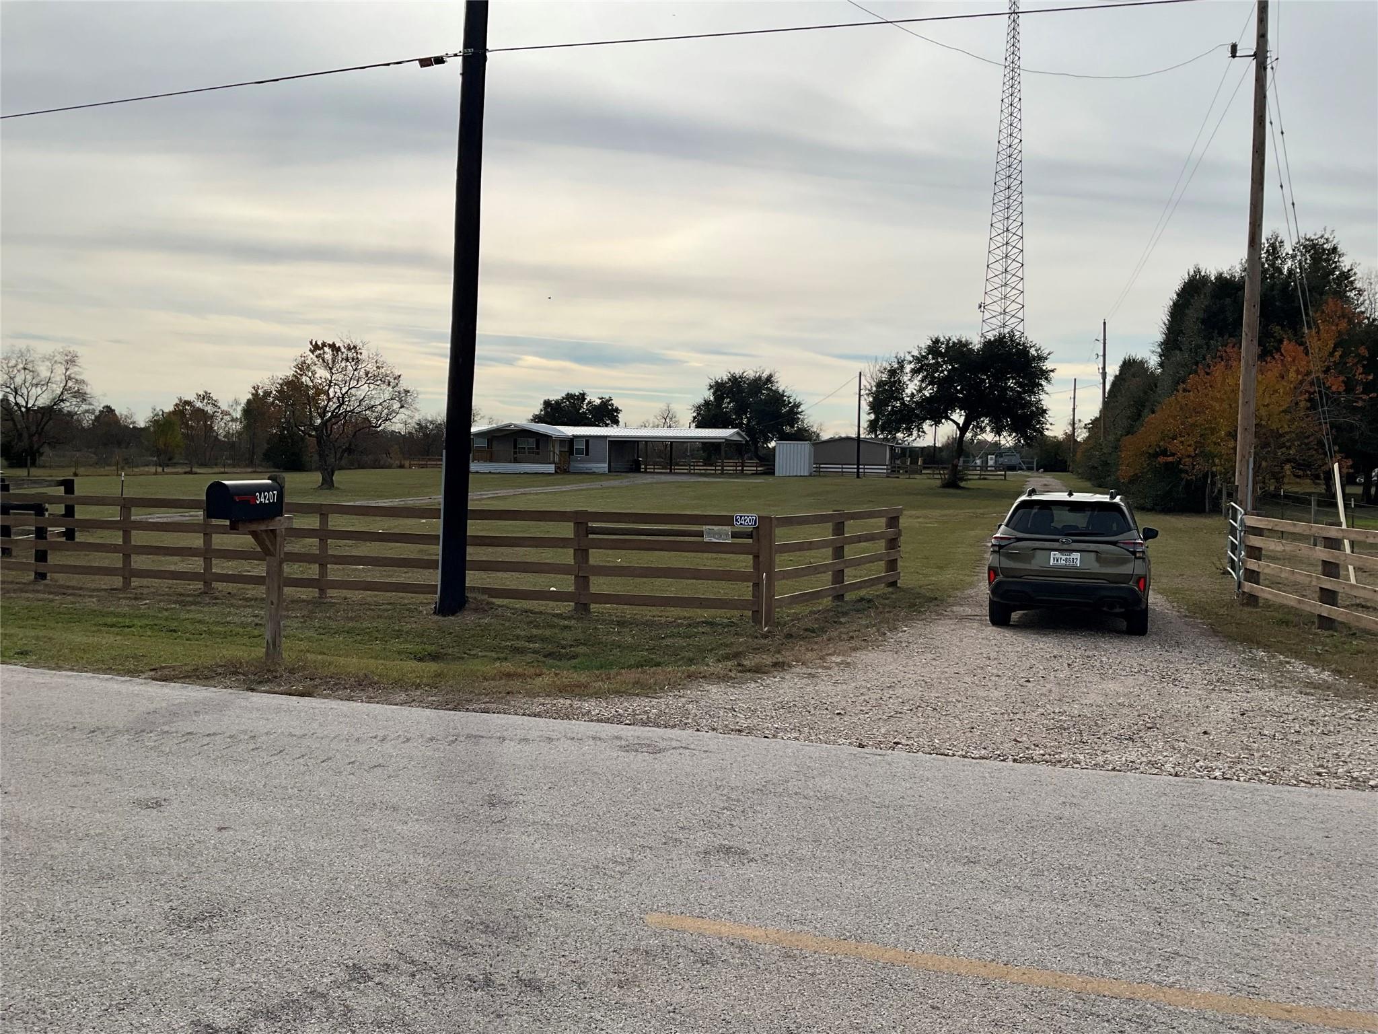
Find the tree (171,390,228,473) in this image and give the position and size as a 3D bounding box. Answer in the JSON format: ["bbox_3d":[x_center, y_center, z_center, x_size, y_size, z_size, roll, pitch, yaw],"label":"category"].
[{"bbox_3d":[-40.405,-7.015,95.181,4.700,6.800,4.700,1,3,0],"label":"tree"}]

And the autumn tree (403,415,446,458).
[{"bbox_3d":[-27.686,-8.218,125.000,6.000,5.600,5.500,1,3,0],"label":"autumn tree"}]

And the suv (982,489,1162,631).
[{"bbox_3d":[5.100,0.456,15.300,1.860,1.710,4.650,2,3,21],"label":"suv"}]

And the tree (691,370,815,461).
[{"bbox_3d":[7.655,-11.886,142.331,14.600,12.400,14.000,1,3,0],"label":"tree"}]

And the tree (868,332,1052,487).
[{"bbox_3d":[17.825,-7.088,76.000,11.800,9.900,11.000,1,3,0],"label":"tree"}]

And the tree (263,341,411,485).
[{"bbox_3d":[-16.593,-4.975,55.000,7.000,7.100,6.600,1,3,0],"label":"tree"}]

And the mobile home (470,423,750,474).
[{"bbox_3d":[-7.463,-6.035,101.532,23.900,4.300,9.500,2,3,16],"label":"mobile home"}]

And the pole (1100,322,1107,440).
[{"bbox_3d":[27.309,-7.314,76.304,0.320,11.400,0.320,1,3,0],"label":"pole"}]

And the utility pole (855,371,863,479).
[{"bbox_3d":[16.287,-8.781,110.271,0.280,10.150,0.280,1,3,0],"label":"utility pole"}]

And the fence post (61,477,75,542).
[{"bbox_3d":[-11.378,-0.109,21.200,0.145,1.200,0.145,2,3,16],"label":"fence post"}]

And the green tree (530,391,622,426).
[{"bbox_3d":[-13.846,-10.368,140.259,10.800,9.700,10.500,1,3,0],"label":"green tree"}]

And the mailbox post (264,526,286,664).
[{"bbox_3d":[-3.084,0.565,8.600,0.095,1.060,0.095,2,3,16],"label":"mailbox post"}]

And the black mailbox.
[{"bbox_3d":[-3.356,-0.134,8.745,0.223,0.284,0.563,2,3,21],"label":"black mailbox"}]

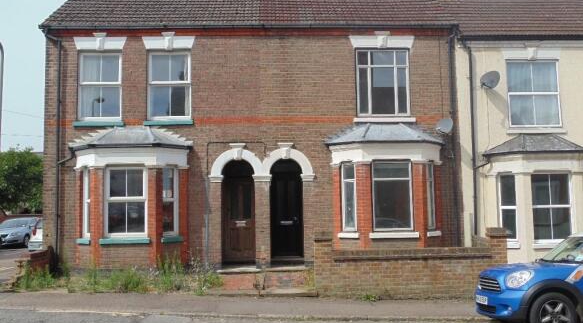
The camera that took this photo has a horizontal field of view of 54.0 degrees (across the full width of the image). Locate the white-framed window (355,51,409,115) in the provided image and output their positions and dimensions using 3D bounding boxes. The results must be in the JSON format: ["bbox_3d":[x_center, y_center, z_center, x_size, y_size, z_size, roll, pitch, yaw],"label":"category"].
[{"bbox_3d":[2.270,-1.960,14.237,1.310,1.670,0.120,-1,-5,-3],"label":"white-framed window"}]

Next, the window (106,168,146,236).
[{"bbox_3d":[-3.784,0.935,13.114,0.960,1.580,0.120,-1,-5,-3],"label":"window"}]

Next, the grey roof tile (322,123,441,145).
[{"bbox_3d":[2.286,-0.703,13.686,2.880,0.530,0.680,-1,-5,-3],"label":"grey roof tile"}]

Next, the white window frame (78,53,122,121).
[{"bbox_3d":[-4.648,-1.811,13.916,1.050,1.660,0.120,-1,-5,-3],"label":"white window frame"}]

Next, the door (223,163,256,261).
[{"bbox_3d":[-1.265,1.229,13.734,0.777,2.401,0.100,-1,-5,-3],"label":"door"}]

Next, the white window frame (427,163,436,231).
[{"bbox_3d":[3.348,0.838,13.710,0.120,1.570,0.460,-5,-7,42],"label":"white window frame"}]

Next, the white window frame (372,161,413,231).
[{"bbox_3d":[2.292,0.777,12.991,0.938,1.552,0.120,-1,-5,-3],"label":"white window frame"}]

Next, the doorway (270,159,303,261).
[{"bbox_3d":[-0.121,1.193,13.857,0.820,2.450,0.250,-1,-5,-3],"label":"doorway"}]

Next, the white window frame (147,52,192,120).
[{"bbox_3d":[-2.904,-1.781,13.643,1.000,1.609,0.120,-1,-5,-3],"label":"white window frame"}]

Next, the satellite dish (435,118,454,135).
[{"bbox_3d":[3.675,-0.841,13.750,0.440,0.420,0.280,-5,-7,42],"label":"satellite dish"}]

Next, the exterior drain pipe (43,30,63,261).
[{"bbox_3d":[-5.495,-0.404,13.262,0.300,5.387,0.180,-1,-5,-3],"label":"exterior drain pipe"}]

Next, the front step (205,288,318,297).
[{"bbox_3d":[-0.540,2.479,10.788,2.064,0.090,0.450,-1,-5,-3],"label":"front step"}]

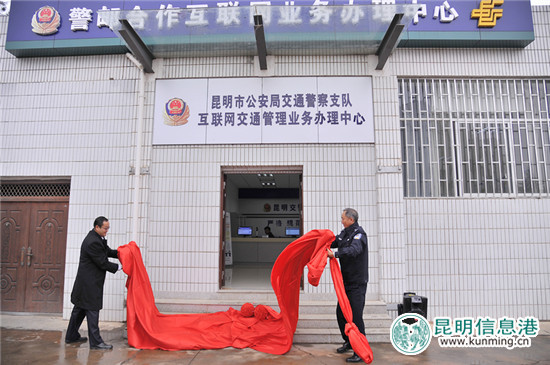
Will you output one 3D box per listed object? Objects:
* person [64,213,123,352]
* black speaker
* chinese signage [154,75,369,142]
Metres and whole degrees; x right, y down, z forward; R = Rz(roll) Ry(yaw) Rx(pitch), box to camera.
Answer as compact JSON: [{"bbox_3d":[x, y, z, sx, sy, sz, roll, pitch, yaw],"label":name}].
[{"bbox_3d":[-2.436,1.318,4.971,0.730,1.707,0.550,-1,-8,9],"label":"person"},{"bbox_3d":[2.170,1.992,5.627,0.280,0.511,0.300,0,-8,1],"label":"black speaker"},{"bbox_3d":[-0.205,-1.262,6.521,3.883,1.214,0.090,0,-8,1],"label":"chinese signage"}]

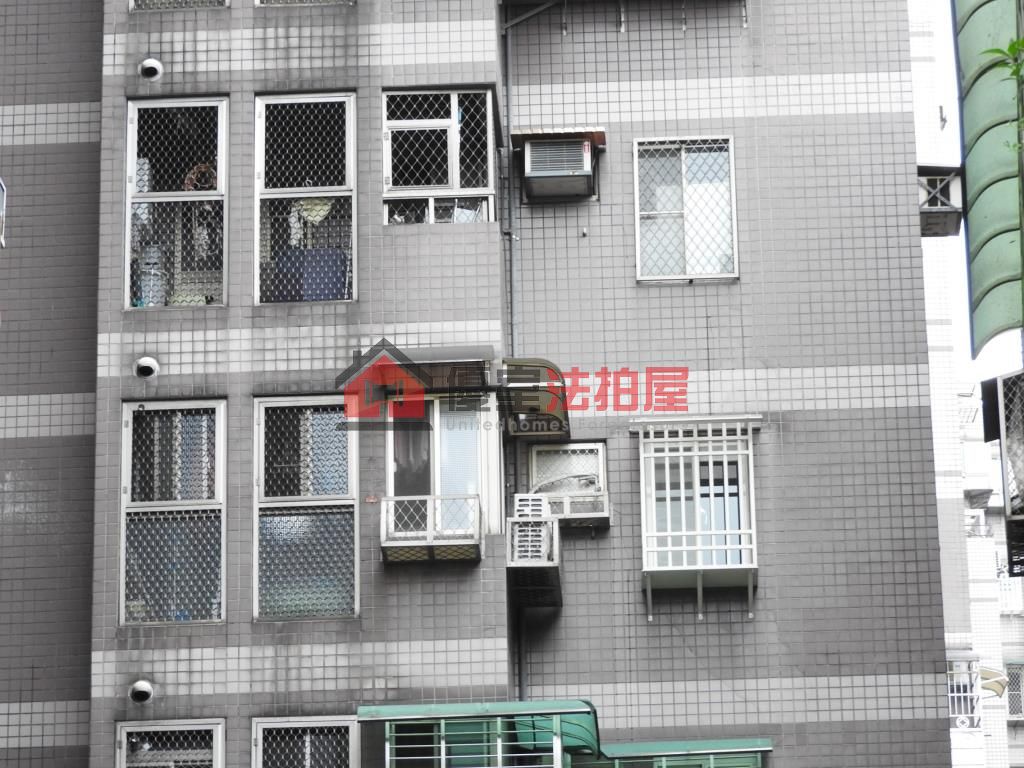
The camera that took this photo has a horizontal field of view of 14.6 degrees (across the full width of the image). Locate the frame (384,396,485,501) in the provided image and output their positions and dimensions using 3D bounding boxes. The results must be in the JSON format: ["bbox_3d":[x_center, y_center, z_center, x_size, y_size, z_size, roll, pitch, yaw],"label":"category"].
[{"bbox_3d":[-0.683,0.715,35.216,0.883,1.294,0.100,-2,-21,2],"label":"frame"}]

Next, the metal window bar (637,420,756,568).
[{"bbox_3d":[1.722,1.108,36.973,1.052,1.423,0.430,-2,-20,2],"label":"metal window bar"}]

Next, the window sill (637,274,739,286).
[{"bbox_3d":[1.615,-0.972,36.750,0.940,0.070,0.150,-2,-20,2],"label":"window sill"}]

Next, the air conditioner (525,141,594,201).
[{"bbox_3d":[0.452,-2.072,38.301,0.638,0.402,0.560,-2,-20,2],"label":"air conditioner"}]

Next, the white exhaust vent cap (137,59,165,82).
[{"bbox_3d":[-3.378,-2.937,37.417,0.205,0.205,0.140,-2,-20,2],"label":"white exhaust vent cap"}]

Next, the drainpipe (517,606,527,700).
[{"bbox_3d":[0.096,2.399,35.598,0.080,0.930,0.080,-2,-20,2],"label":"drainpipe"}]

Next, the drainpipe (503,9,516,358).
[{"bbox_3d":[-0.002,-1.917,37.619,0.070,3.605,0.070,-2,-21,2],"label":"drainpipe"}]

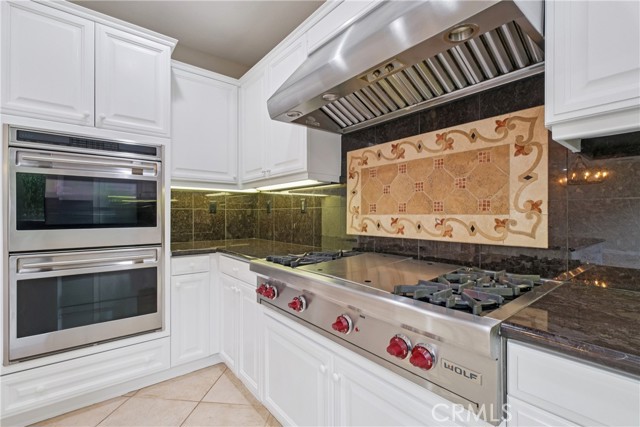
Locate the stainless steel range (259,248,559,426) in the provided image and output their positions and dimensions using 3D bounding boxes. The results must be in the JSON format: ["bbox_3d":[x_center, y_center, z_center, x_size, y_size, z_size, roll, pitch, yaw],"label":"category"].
[{"bbox_3d":[0.241,0.346,1.283,0.630,0.243,1.220,0,0,-39],"label":"stainless steel range"}]

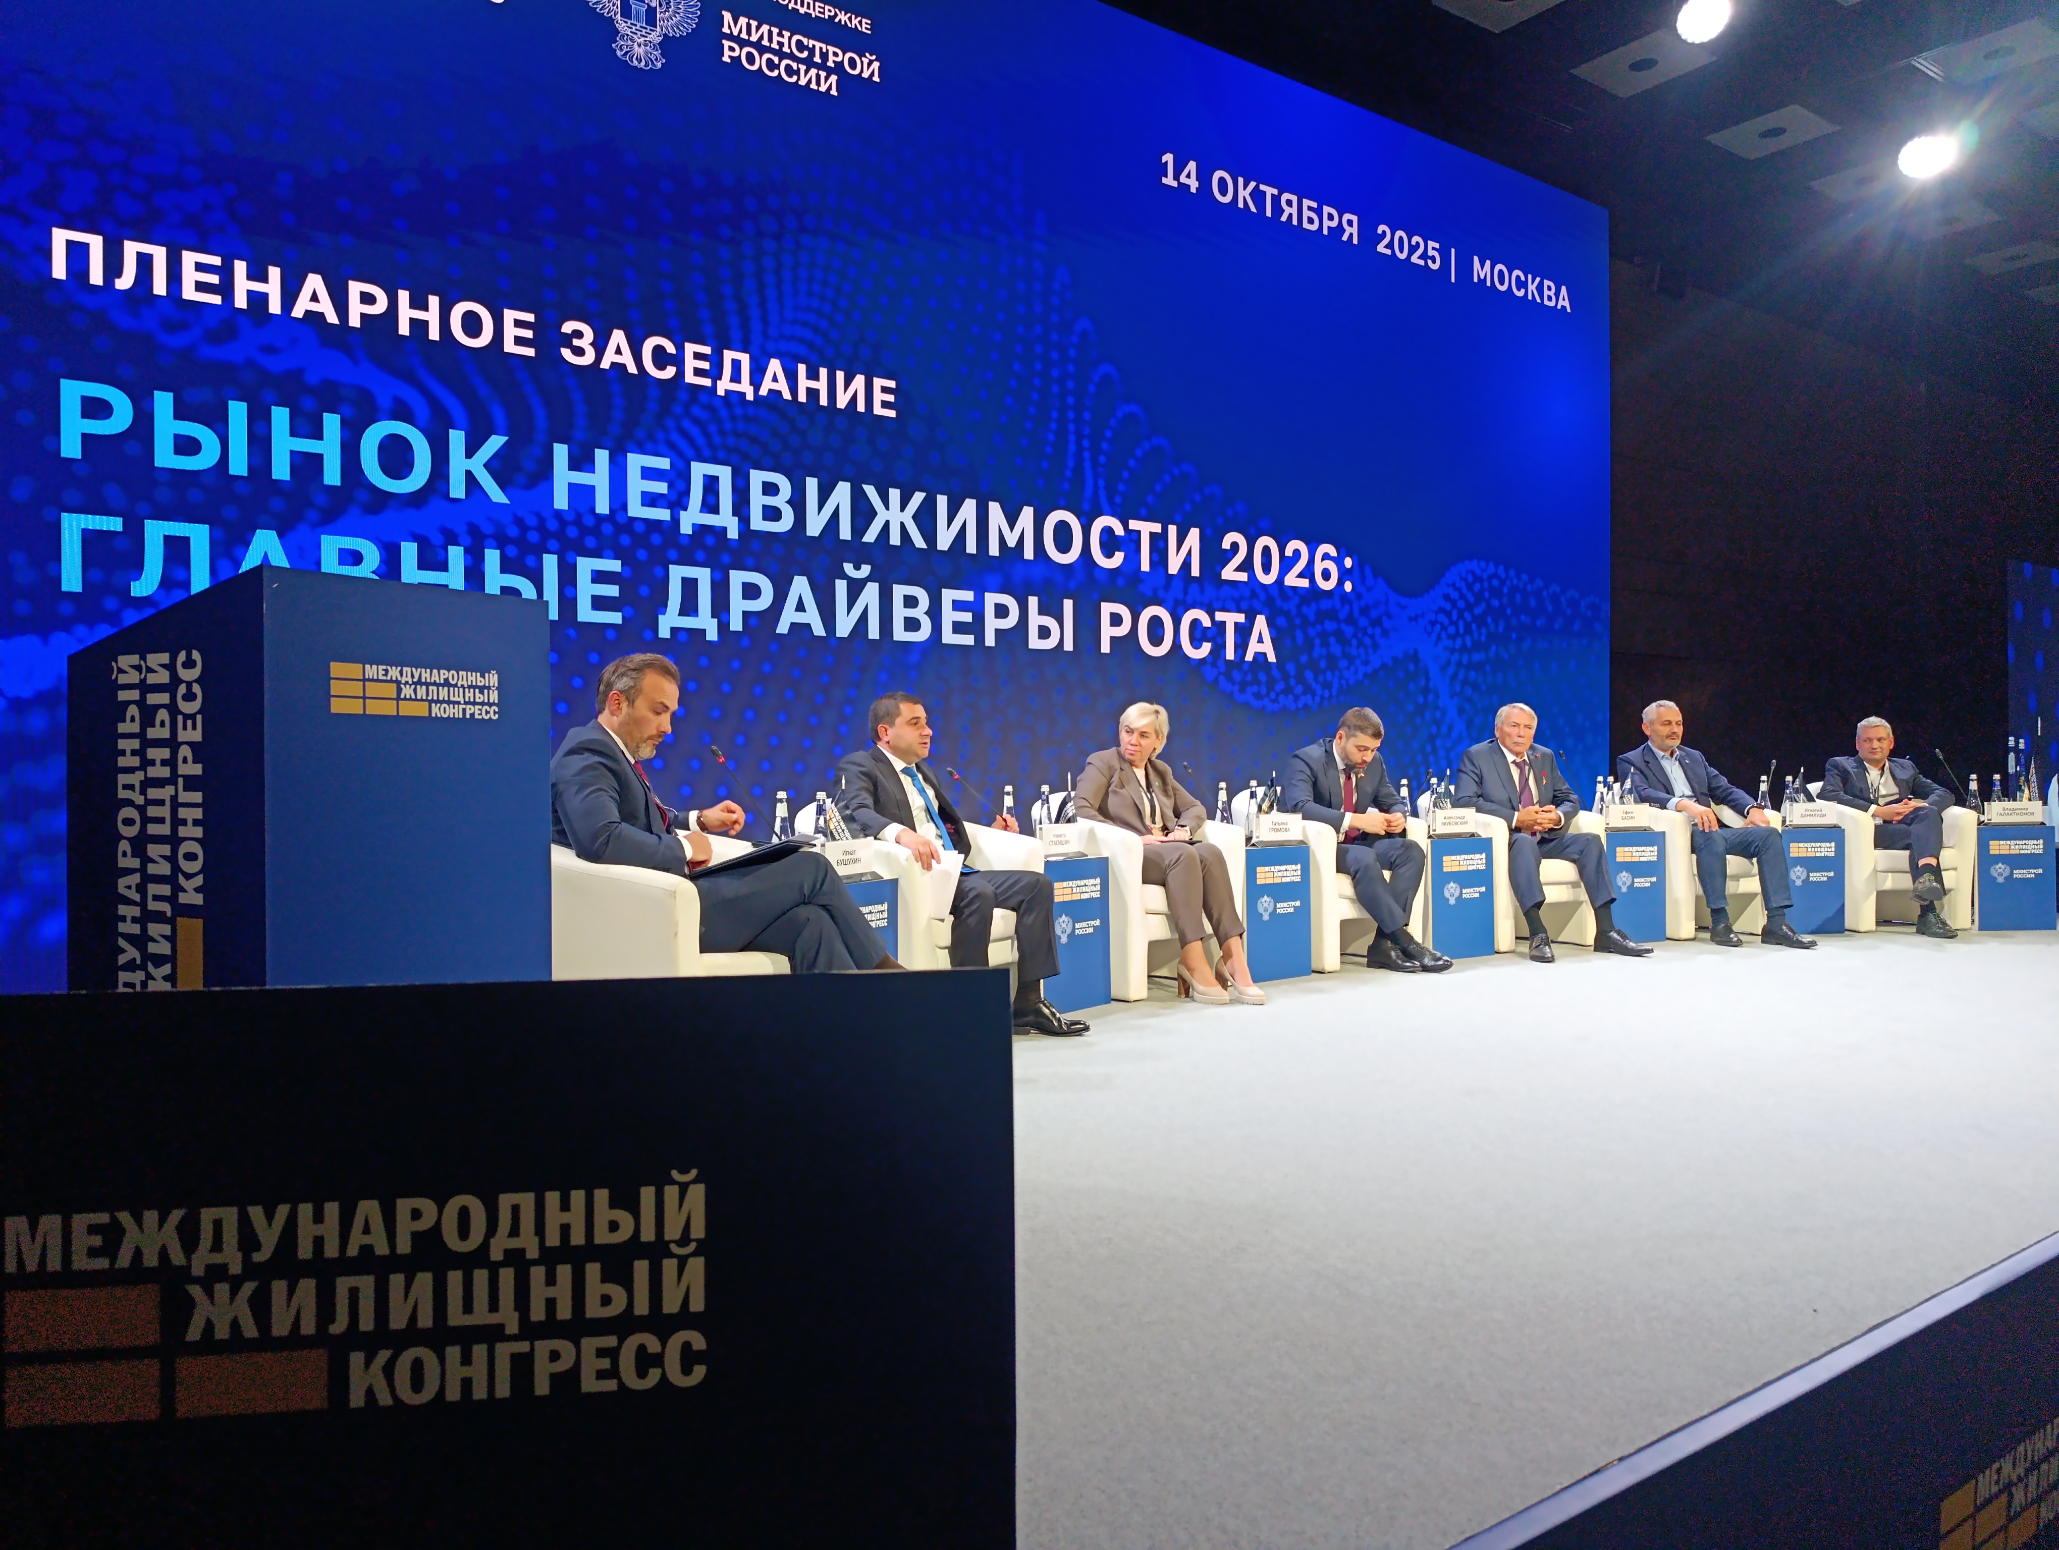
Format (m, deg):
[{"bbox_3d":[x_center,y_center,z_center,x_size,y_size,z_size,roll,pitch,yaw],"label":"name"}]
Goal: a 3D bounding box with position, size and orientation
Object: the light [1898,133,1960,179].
[{"bbox_3d":[6.276,-4.323,9.563,0.360,0.280,0.340,0,0,-35],"label":"light"}]

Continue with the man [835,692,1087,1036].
[{"bbox_3d":[-0.302,0.311,4.755,0.747,1.215,0.639,-1,0,36],"label":"man"}]

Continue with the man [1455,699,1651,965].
[{"bbox_3d":[2.500,0.248,6.575,0.640,1.220,0.820,0,0,-24],"label":"man"}]

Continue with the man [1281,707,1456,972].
[{"bbox_3d":[1.557,0.296,6.537,0.612,1.224,0.693,0,0,-35],"label":"man"}]

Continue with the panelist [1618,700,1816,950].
[{"bbox_3d":[3.446,0.232,6.908,0.660,1.240,0.840,0,0,-24],"label":"panelist"}]

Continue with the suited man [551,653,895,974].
[{"bbox_3d":[-0.756,0.267,3.578,0.960,1.200,0.600,-1,0,20],"label":"suited man"}]

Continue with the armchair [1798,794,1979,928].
[{"bbox_3d":[4.751,0.446,7.726,0.663,0.799,0.660,0,0,-6],"label":"armchair"}]

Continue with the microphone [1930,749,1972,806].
[{"bbox_3d":[5.370,0.072,7.920,0.300,0.440,0.120,-1,0,26],"label":"microphone"}]

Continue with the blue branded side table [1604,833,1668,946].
[{"bbox_3d":[2.972,0.570,7.065,0.412,0.560,0.402,-1,1,-24],"label":"blue branded side table"}]

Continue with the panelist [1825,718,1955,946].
[{"bbox_3d":[4.932,0.268,7.828,0.630,1.229,0.824,0,0,-6],"label":"panelist"}]

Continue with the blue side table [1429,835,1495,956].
[{"bbox_3d":[1.954,0.585,6.631,0.392,0.555,0.400,0,0,-28],"label":"blue side table"}]

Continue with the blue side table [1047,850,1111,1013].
[{"bbox_3d":[0.029,0.592,5.172,0.400,0.555,0.392,-1,0,39],"label":"blue side table"}]

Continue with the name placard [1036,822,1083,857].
[{"bbox_3d":[0.122,0.256,5.392,0.060,0.120,0.290,-1,0,34],"label":"name placard"}]

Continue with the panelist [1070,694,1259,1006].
[{"bbox_3d":[0.606,0.298,5.758,0.594,1.230,0.873,0,0,-42],"label":"panelist"}]

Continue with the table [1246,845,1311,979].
[{"bbox_3d":[0.935,0.589,5.941,0.392,0.555,0.400,0,0,-37],"label":"table"}]

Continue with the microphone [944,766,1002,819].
[{"bbox_3d":[-0.110,0.147,4.885,0.429,0.345,0.100,0,0,-30],"label":"microphone"}]

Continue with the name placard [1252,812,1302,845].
[{"bbox_3d":[1.113,0.250,6.194,0.290,0.120,0.060,0,0,-39],"label":"name placard"}]

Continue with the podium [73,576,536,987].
[{"bbox_3d":[-1.408,0.260,2.717,0.637,1.214,0.597,-1,0,30],"label":"podium"}]

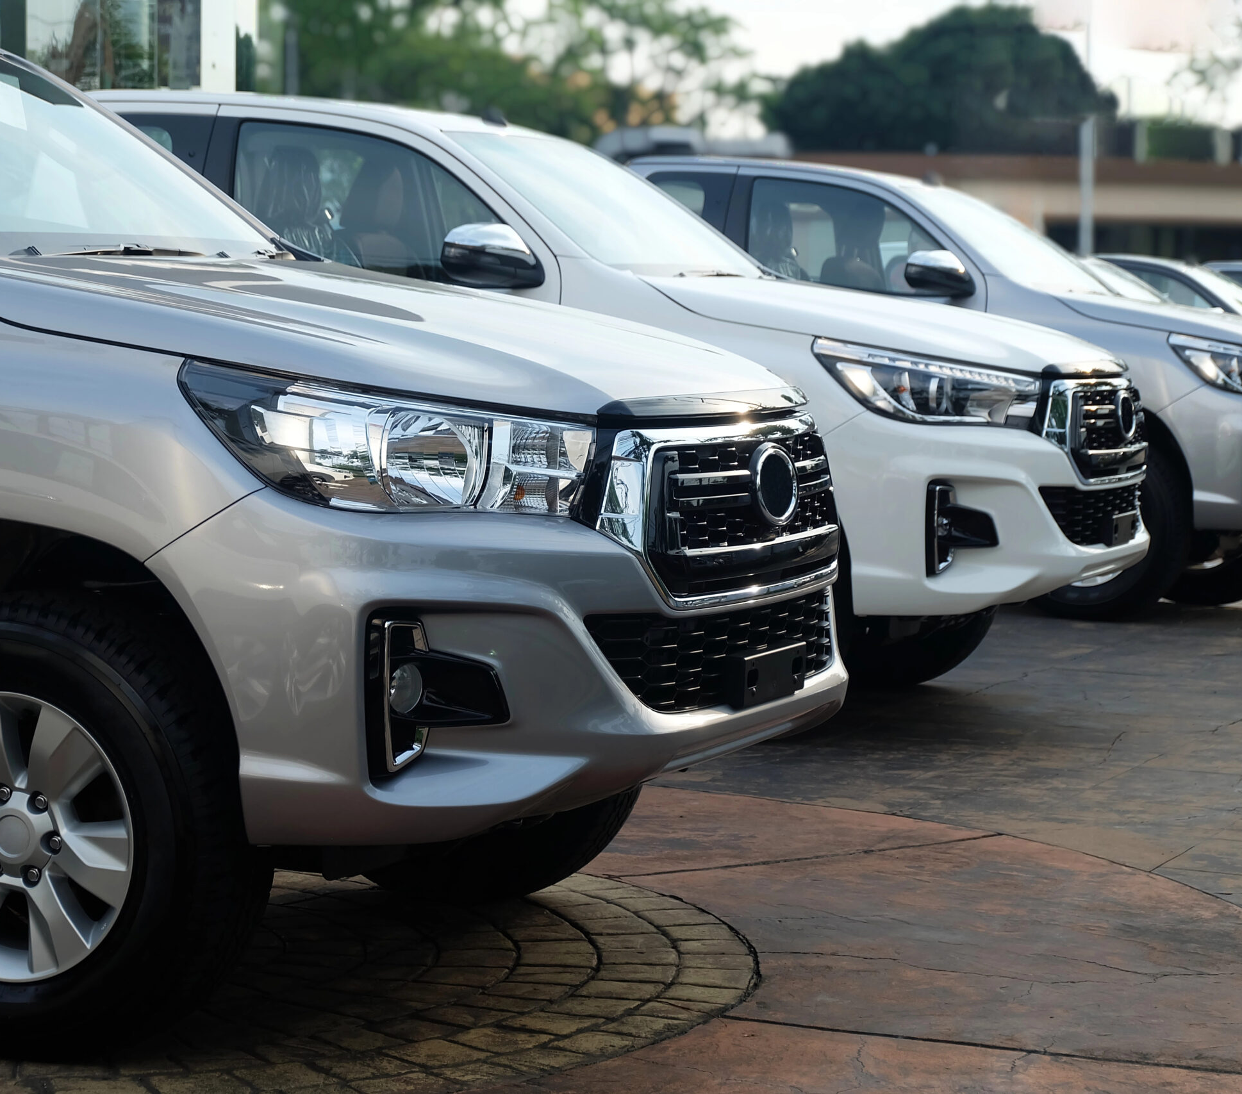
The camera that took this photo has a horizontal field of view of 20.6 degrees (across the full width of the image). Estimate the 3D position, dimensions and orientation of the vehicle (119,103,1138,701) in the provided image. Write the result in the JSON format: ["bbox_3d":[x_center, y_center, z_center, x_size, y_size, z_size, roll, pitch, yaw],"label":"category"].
[{"bbox_3d":[-1.002,-0.471,10.750,5.330,1.815,1.860,2,4,22],"label":"vehicle"}]

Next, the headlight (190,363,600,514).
[{"bbox_3d":[-0.359,-0.176,5.370,0.545,0.235,0.390,2,4,24],"label":"headlight"}]

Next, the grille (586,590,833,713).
[{"bbox_3d":[0.207,0.160,5.832,0.120,0.190,1.060,2,4,24],"label":"grille"}]

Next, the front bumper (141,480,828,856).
[{"bbox_3d":[-0.027,0.128,5.932,0.710,0.540,1.840,2,4,24],"label":"front bumper"}]

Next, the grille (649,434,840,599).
[{"bbox_3d":[0.211,-0.071,5.811,0.130,0.285,0.840,2,4,24],"label":"grille"}]

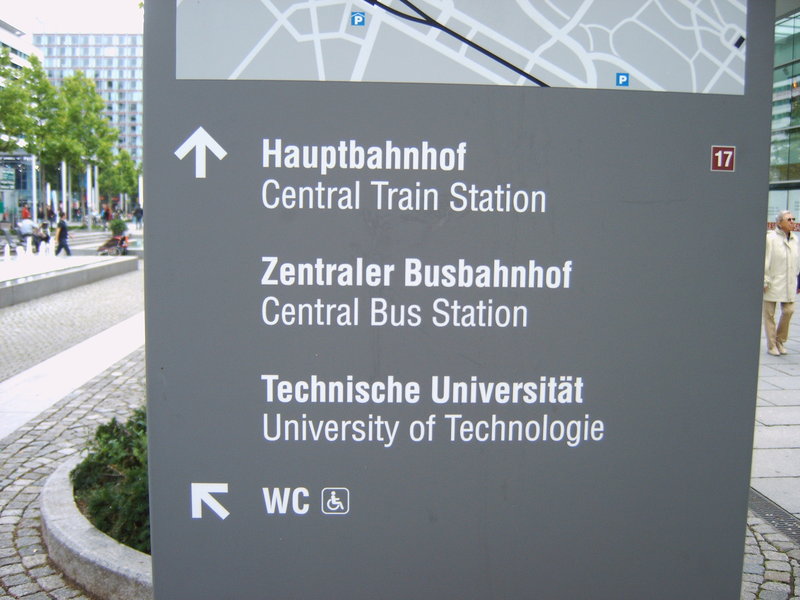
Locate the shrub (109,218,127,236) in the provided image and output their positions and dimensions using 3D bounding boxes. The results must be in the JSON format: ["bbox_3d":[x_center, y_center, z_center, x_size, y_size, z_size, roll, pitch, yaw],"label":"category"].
[{"bbox_3d":[-13.201,-3.359,40.000,0.840,0.880,0.840,0,5,0],"label":"shrub"}]

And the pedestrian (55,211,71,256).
[{"bbox_3d":[-10.854,-1.962,27.500,0.520,1.720,0.520,-1,6,-9],"label":"pedestrian"}]

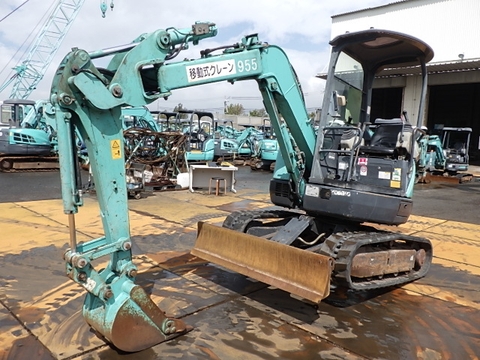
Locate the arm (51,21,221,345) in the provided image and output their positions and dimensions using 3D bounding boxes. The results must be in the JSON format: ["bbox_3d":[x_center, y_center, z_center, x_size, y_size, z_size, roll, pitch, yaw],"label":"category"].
[{"bbox_3d":[-0.708,-0.041,2.810,1.313,2.363,0.505,-3,8,-45],"label":"arm"}]

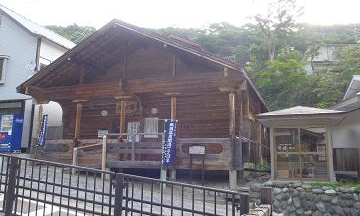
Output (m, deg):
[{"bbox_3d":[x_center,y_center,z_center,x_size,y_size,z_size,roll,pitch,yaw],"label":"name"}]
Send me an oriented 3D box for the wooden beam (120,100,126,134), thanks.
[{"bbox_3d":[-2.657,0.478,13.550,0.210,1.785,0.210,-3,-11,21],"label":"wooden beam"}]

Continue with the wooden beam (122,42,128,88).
[{"bbox_3d":[-2.616,-2.135,14.016,0.190,2.362,0.190,-3,-11,21],"label":"wooden beam"}]

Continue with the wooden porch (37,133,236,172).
[{"bbox_3d":[-2.387,2.190,14.025,10.506,1.316,1.950,-3,-11,21],"label":"wooden porch"}]

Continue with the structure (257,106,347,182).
[{"bbox_3d":[4.660,1.306,11.318,2.936,2.806,2.600,-3,-11,21],"label":"structure"}]

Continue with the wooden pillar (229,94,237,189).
[{"bbox_3d":[2.086,1.234,11.555,0.250,3.834,0.250,-3,-11,21],"label":"wooden pillar"}]

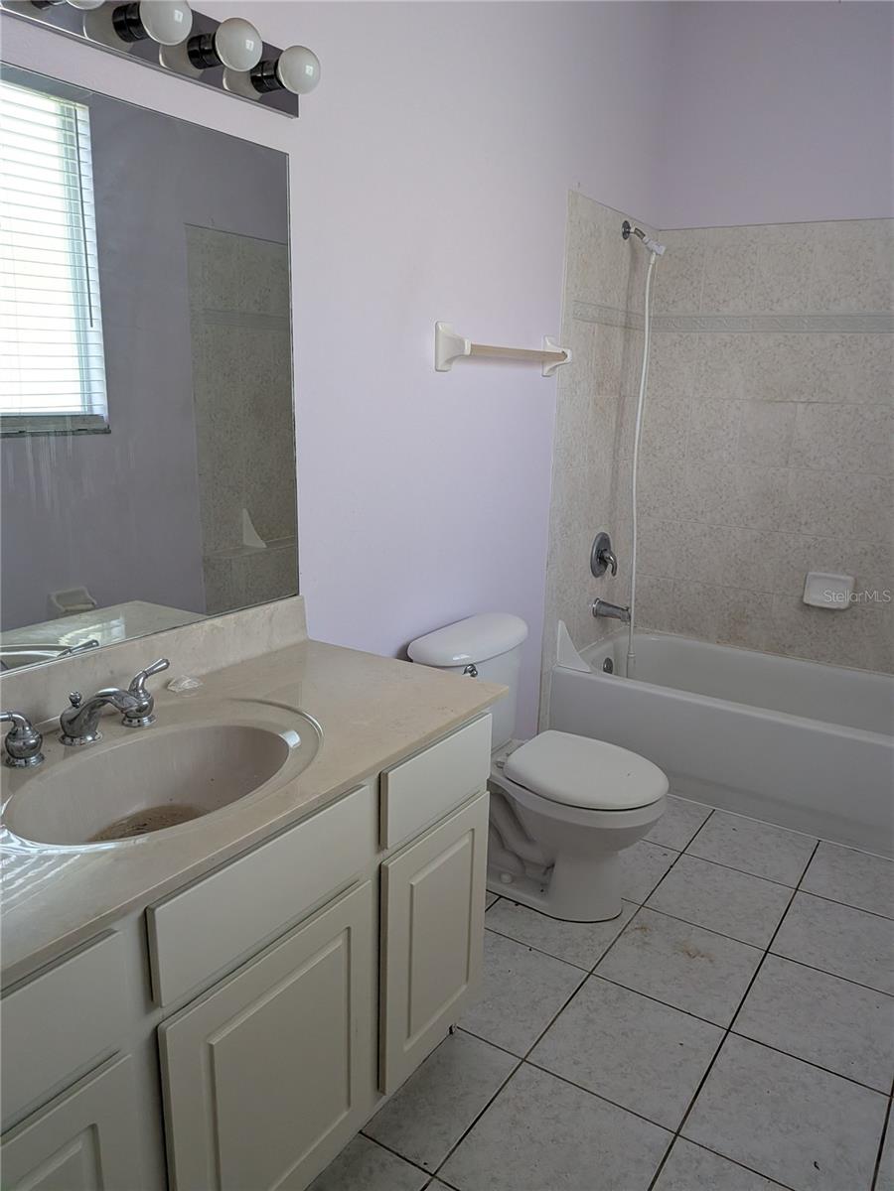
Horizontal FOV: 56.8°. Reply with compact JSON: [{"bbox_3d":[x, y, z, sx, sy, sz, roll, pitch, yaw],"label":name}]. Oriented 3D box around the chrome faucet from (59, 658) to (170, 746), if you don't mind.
[{"bbox_3d":[-0.514,0.182,1.398,0.205,0.113,0.220,11,17,33],"label":"chrome faucet"}]

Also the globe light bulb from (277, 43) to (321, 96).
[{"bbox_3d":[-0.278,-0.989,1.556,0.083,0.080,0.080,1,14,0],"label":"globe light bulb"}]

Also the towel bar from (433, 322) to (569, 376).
[{"bbox_3d":[0.200,-0.729,2.477,0.088,0.128,0.696,11,17,33],"label":"towel bar"}]

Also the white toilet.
[{"bbox_3d":[0.280,0.493,2.349,0.715,0.703,0.510,11,17,33],"label":"white toilet"}]

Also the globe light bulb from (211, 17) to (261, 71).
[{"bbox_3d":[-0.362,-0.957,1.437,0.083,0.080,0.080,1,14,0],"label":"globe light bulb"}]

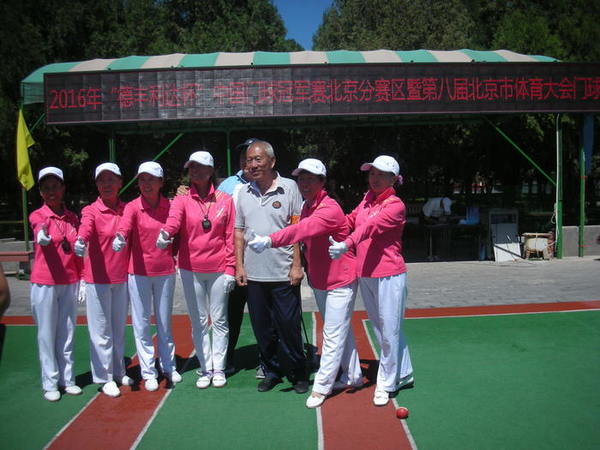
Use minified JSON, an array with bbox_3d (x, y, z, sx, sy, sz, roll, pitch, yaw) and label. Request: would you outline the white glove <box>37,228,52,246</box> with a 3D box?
[{"bbox_3d":[-1.635,0.080,3.883,0.100,0.115,0.130,-3,4,-20],"label":"white glove"}]

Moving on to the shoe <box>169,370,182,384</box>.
[{"bbox_3d":[-0.924,1.093,4.465,0.090,0.100,0.240,-3,5,-23],"label":"shoe"}]

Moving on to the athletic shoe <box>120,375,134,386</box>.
[{"bbox_3d":[-1.312,1.133,4.492,0.095,0.095,0.235,-5,5,-38],"label":"athletic shoe"}]

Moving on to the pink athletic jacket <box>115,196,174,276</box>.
[{"bbox_3d":[-1.078,0.075,4.325,0.410,0.610,0.480,-2,4,-4],"label":"pink athletic jacket"}]

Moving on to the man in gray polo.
[{"bbox_3d":[-0.198,0.284,4.204,0.530,1.720,0.340,0,4,12],"label":"man in gray polo"}]

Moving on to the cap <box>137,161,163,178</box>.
[{"bbox_3d":[-1.097,-0.403,4.430,0.175,0.135,0.260,0,3,12],"label":"cap"}]

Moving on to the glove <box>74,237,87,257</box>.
[{"bbox_3d":[-1.421,0.139,3.928,0.085,0.130,0.130,-3,4,-12],"label":"glove"}]

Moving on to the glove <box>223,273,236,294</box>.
[{"bbox_3d":[-0.501,0.428,4.314,0.090,0.155,0.080,-1,4,-3],"label":"glove"}]

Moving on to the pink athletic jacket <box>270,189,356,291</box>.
[{"bbox_3d":[0.082,0.061,4.046,0.450,0.660,0.550,2,6,42],"label":"pink athletic jacket"}]

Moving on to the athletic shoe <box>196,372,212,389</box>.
[{"bbox_3d":[-0.695,1.125,4.492,0.090,0.090,0.245,-1,4,1],"label":"athletic shoe"}]

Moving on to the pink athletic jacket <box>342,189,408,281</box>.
[{"bbox_3d":[0.480,0.061,3.907,0.440,0.620,0.500,2,5,37],"label":"pink athletic jacket"}]

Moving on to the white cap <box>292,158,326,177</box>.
[{"bbox_3d":[0.064,-0.387,4.080,0.175,0.135,0.260,3,4,45],"label":"white cap"}]

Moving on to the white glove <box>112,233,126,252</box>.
[{"bbox_3d":[-1.208,0.117,4.060,0.095,0.130,0.130,-1,4,6],"label":"white glove"}]

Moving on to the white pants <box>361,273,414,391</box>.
[{"bbox_3d":[0.587,0.689,4.120,0.360,0.870,0.440,2,5,34],"label":"white pants"}]

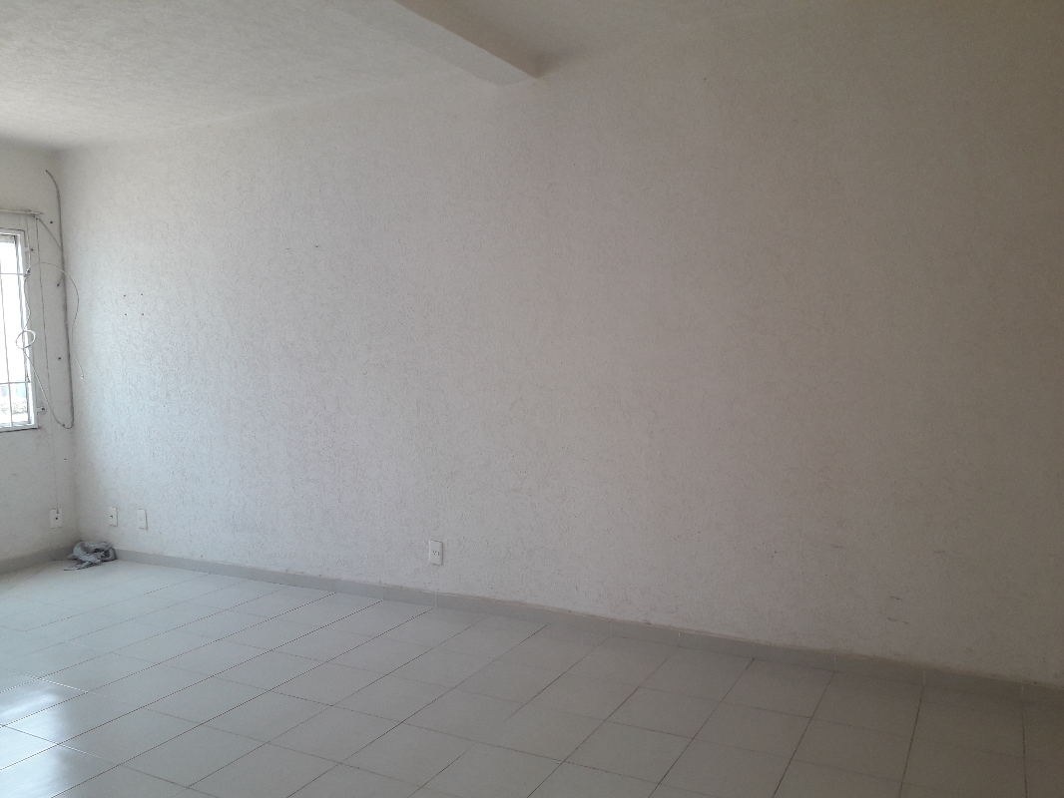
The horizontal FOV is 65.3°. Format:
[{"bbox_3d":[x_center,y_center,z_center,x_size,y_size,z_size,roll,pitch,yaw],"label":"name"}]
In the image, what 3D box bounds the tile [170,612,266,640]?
[{"bbox_3d":[-1.415,1.044,3.825,0.300,0.010,0.300,1,4,28],"label":"tile"}]

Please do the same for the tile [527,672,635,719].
[{"bbox_3d":[0.182,1.065,2.973,0.302,0.009,0.302,1,4,28],"label":"tile"}]

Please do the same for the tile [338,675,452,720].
[{"bbox_3d":[-0.513,1.118,3.096,0.314,0.010,0.314,1,4,28],"label":"tile"}]

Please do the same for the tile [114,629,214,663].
[{"bbox_3d":[-1.629,1.111,3.708,0.313,0.010,0.313,1,4,28],"label":"tile"}]

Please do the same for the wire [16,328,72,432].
[{"bbox_3d":[-3.100,-0.127,5.300,0.047,0.651,0.307,1,4,28],"label":"wire"}]

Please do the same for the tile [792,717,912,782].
[{"bbox_3d":[1.022,1.113,2.629,0.313,0.010,0.313,1,4,28],"label":"tile"}]

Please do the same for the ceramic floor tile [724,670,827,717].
[{"bbox_3d":[0.894,1.089,3.057,0.313,0.010,0.313,1,4,28],"label":"ceramic floor tile"}]

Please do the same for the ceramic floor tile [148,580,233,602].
[{"bbox_3d":[-1.883,1.063,4.564,0.313,0.010,0.313,1,4,28],"label":"ceramic floor tile"}]

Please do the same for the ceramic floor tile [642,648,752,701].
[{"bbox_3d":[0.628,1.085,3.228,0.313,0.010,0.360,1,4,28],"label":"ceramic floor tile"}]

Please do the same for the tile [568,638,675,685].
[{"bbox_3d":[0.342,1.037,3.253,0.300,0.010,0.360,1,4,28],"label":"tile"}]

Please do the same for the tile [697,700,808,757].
[{"bbox_3d":[0.744,1.109,2.779,0.314,0.010,0.314,1,4,28],"label":"tile"}]

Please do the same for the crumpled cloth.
[{"bbox_3d":[-2.848,0.981,5.246,0.310,0.115,0.280,1,4,28],"label":"crumpled cloth"}]

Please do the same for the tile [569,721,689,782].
[{"bbox_3d":[0.305,1.087,2.560,0.302,0.009,0.302,1,4,28],"label":"tile"}]

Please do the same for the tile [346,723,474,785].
[{"bbox_3d":[-0.374,1.099,2.568,0.300,0.010,0.300,1,4,28],"label":"tile"}]

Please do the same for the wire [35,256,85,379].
[{"bbox_3d":[-3.051,-0.491,5.300,0.126,0.749,0.212,1,4,28],"label":"wire"}]

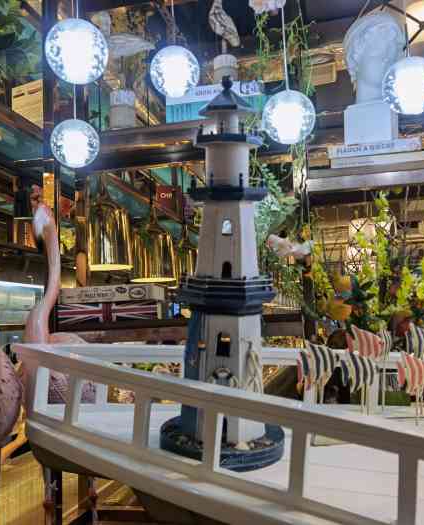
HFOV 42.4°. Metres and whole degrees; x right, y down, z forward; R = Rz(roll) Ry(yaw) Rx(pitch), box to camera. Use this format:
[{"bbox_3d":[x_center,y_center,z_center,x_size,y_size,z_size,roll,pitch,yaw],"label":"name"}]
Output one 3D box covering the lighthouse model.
[{"bbox_3d":[0.030,0.001,1.200,0.272,0.815,0.272,1,-1,3],"label":"lighthouse model"}]

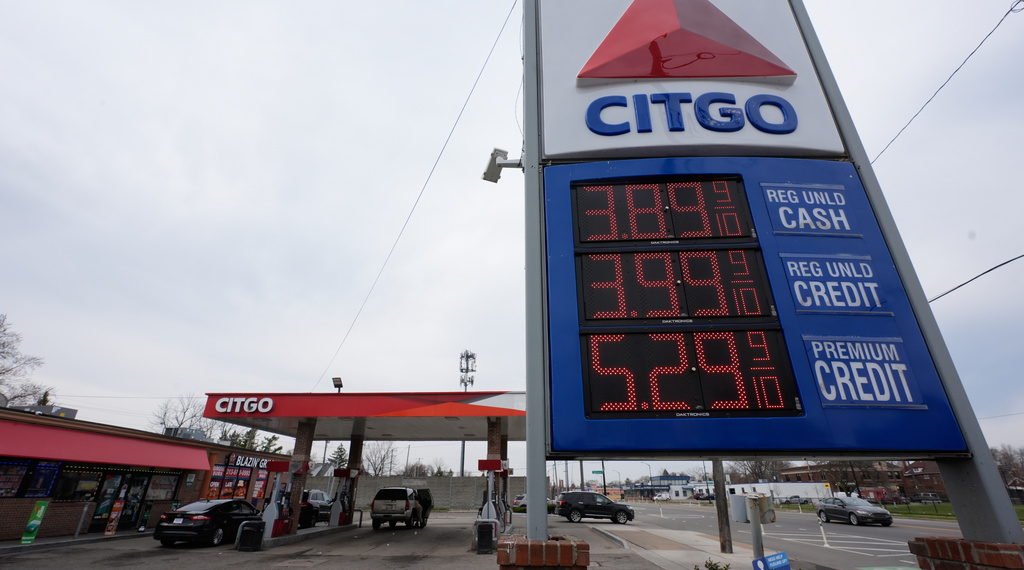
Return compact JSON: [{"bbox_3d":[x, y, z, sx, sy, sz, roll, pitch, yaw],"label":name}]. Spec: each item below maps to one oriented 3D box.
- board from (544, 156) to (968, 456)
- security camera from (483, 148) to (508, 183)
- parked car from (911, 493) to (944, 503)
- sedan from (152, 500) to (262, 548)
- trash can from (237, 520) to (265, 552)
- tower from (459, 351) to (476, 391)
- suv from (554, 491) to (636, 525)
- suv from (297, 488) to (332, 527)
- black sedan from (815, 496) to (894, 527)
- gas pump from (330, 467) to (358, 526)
[{"bbox_3d":[1.310,0.058,2.884,2.160,1.930,0.250,0,-25,0],"label":"board"},{"bbox_3d":[-0.119,-0.859,3.283,0.105,0.085,0.245,9,-38,-17],"label":"security camera"},{"bbox_3d":[72.500,37.604,80.117,5.200,1.850,1.950,4,-25,-9],"label":"parked car"},{"bbox_3d":[-10.999,8.911,17.281,1.860,1.470,4.870,0,-25,0],"label":"sedan"},{"bbox_3d":[-8.274,8.015,14.508,0.500,0.800,0.500,0,-25,1],"label":"trash can"},{"bbox_3d":[-9.900,28.663,94.675,3.600,30.200,3.600,0,-25,0],"label":"tower"},{"bbox_3d":[5.300,14.062,28.810,5.040,1.780,2.000,0,-25,1],"label":"suv"},{"bbox_3d":[-11.820,12.957,26.402,1.950,1.800,4.900,0,-25,1],"label":"suv"},{"bbox_3d":[20.150,13.397,27.025,1.870,1.480,4.870,0,-25,1],"label":"black sedan"},{"bbox_3d":[-9.220,11.604,24.822,0.780,2.620,1.200,0,-25,1],"label":"gas pump"}]

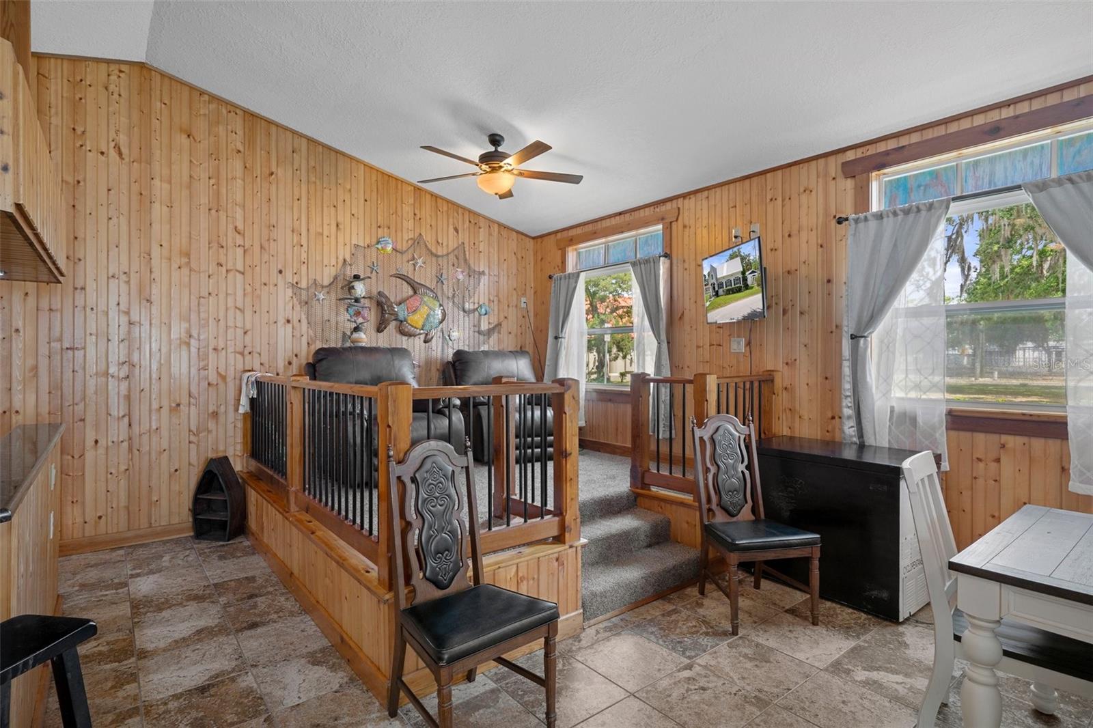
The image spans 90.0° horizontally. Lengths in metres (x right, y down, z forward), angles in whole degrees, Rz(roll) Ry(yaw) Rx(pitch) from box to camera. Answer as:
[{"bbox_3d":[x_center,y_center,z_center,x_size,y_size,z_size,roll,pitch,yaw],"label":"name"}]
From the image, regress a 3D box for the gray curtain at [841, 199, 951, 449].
[{"bbox_3d":[2.206,-0.179,3.479,0.118,1.598,0.610,0,0,-39],"label":"gray curtain"}]

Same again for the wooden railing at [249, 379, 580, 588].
[{"bbox_3d":[-1.192,0.490,3.735,1.061,0.855,3.065,0,0,-39],"label":"wooden railing"}]

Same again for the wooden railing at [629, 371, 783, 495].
[{"bbox_3d":[1.210,0.489,4.090,1.008,0.859,0.632,0,1,-39],"label":"wooden railing"}]

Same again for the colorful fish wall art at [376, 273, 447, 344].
[{"bbox_3d":[-1.356,-0.570,5.578,0.774,0.720,0.057,0,1,-39],"label":"colorful fish wall art"}]

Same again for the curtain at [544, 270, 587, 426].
[{"bbox_3d":[0.195,-0.181,6.051,0.107,1.690,0.682,0,1,-39],"label":"curtain"}]

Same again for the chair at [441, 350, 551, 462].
[{"bbox_3d":[-0.352,0.399,5.558,0.963,1.032,1.022,0,0,-39],"label":"chair"}]

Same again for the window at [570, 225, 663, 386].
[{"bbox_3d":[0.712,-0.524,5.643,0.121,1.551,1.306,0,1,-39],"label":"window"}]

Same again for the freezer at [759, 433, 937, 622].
[{"bbox_3d":[1.850,0.972,3.545,0.667,0.845,1.011,0,1,-39],"label":"freezer"}]

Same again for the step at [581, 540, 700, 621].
[{"bbox_3d":[0.518,1.302,3.319,1.058,0.173,0.312,0,1,-39],"label":"step"}]

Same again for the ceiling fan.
[{"bbox_3d":[-0.410,-1.597,4.403,1.395,0.491,1.395,0,0,-39],"label":"ceiling fan"}]

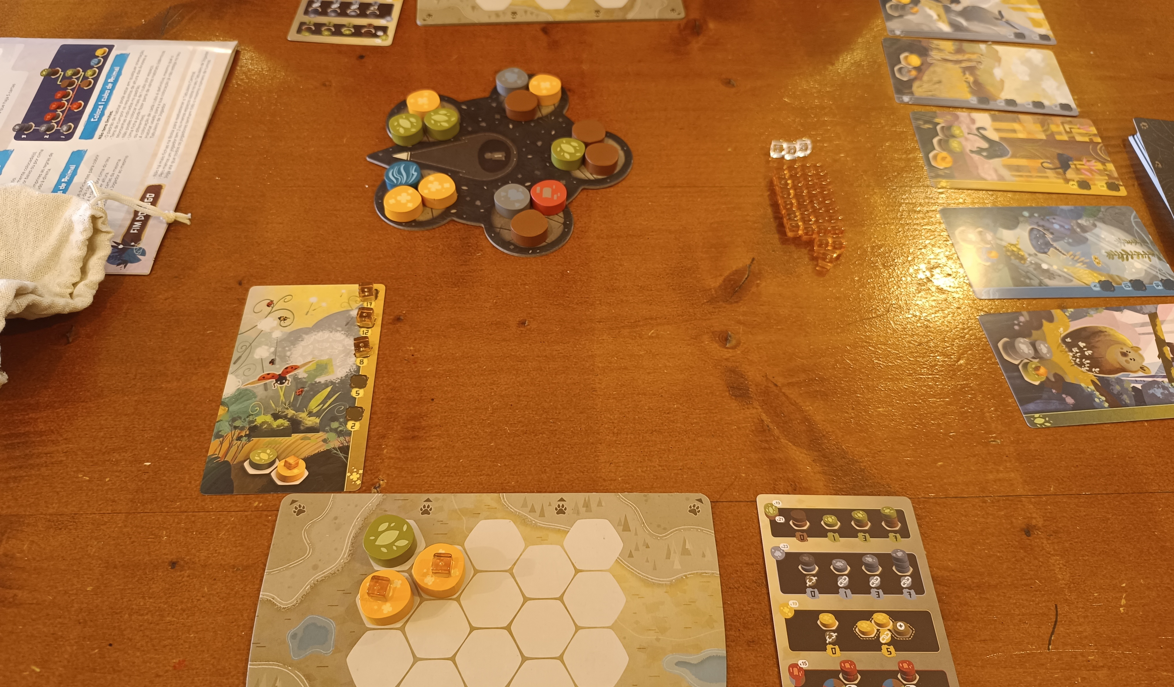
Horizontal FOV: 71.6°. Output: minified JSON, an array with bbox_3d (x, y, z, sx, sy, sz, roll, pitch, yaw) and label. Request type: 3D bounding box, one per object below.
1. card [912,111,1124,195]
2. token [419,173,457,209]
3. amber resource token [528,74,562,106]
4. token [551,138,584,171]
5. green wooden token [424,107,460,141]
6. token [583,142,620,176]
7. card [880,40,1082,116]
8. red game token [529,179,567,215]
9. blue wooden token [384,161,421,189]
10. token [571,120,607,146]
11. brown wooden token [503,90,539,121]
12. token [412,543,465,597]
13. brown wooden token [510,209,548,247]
[{"bbox_3d":[0.269,-0.120,0.511,0.120,0.001,0.070,2,55,-1],"label":"card"},{"bbox_3d":[-0.085,-0.087,0.467,0.021,0.008,0.021,1,55,-2],"label":"token"},{"bbox_3d":[-0.026,-0.162,0.521,0.020,0.008,0.020,1,55,-1],"label":"amber resource token"},{"bbox_3d":[-0.011,-0.114,0.488,0.020,0.008,0.020,1,55,-1],"label":"token"},{"bbox_3d":[-0.089,-0.134,0.499,0.020,0.008,0.020,1,55,-1],"label":"green wooden token"},{"bbox_3d":[0.009,-0.110,0.486,0.020,0.008,0.020,1,55,-1],"label":"token"},{"bbox_3d":[0.266,-0.182,0.555,0.120,0.001,0.070,4,55,1],"label":"card"},{"bbox_3d":[-0.022,-0.084,0.467,0.020,0.008,0.020,1,55,-1],"label":"red game token"},{"bbox_3d":[-0.106,-0.095,0.472,0.020,0.008,0.020,1,55,-1],"label":"blue wooden token"},{"bbox_3d":[0.001,-0.126,0.497,0.020,0.008,0.020,1,55,-1],"label":"token"},{"bbox_3d":[-0.041,-0.149,0.512,0.020,0.008,0.020,1,55,-1],"label":"brown wooden token"},{"bbox_3d":[-0.062,0.095,0.340,0.020,0.009,0.020,1,55,-1],"label":"token"},{"bbox_3d":[-0.032,-0.064,0.453,0.021,0.008,0.021,1,55,-2],"label":"brown wooden token"}]

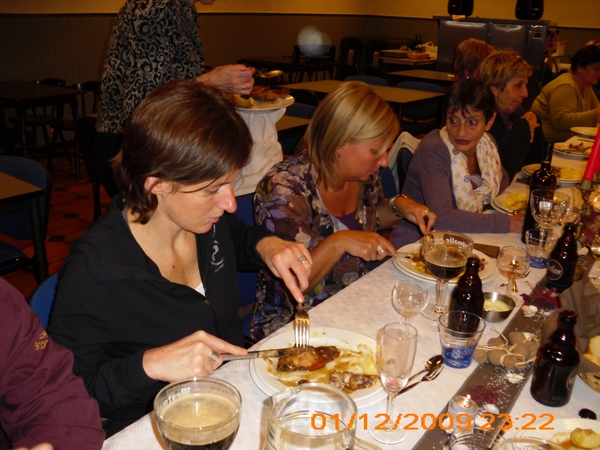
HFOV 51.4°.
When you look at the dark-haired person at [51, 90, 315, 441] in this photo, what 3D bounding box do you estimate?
[{"bbox_3d":[-0.246,0.317,1.431,0.680,1.260,0.550,12,22,25],"label":"dark-haired person"}]

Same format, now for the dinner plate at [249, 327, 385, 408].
[{"bbox_3d":[0.044,0.254,1.137,0.272,0.032,0.272,3,19,-1],"label":"dinner plate"}]

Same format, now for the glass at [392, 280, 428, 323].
[{"bbox_3d":[0.222,0.175,1.267,0.073,0.119,0.073,4,19,0],"label":"glass"}]

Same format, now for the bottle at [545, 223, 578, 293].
[{"bbox_3d":[0.658,0.079,1.557,0.069,0.164,0.069,4,19,0],"label":"bottle"}]

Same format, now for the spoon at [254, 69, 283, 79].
[{"bbox_3d":[-0.136,-0.506,2.050,0.190,0.032,0.042,6,20,7],"label":"spoon"}]

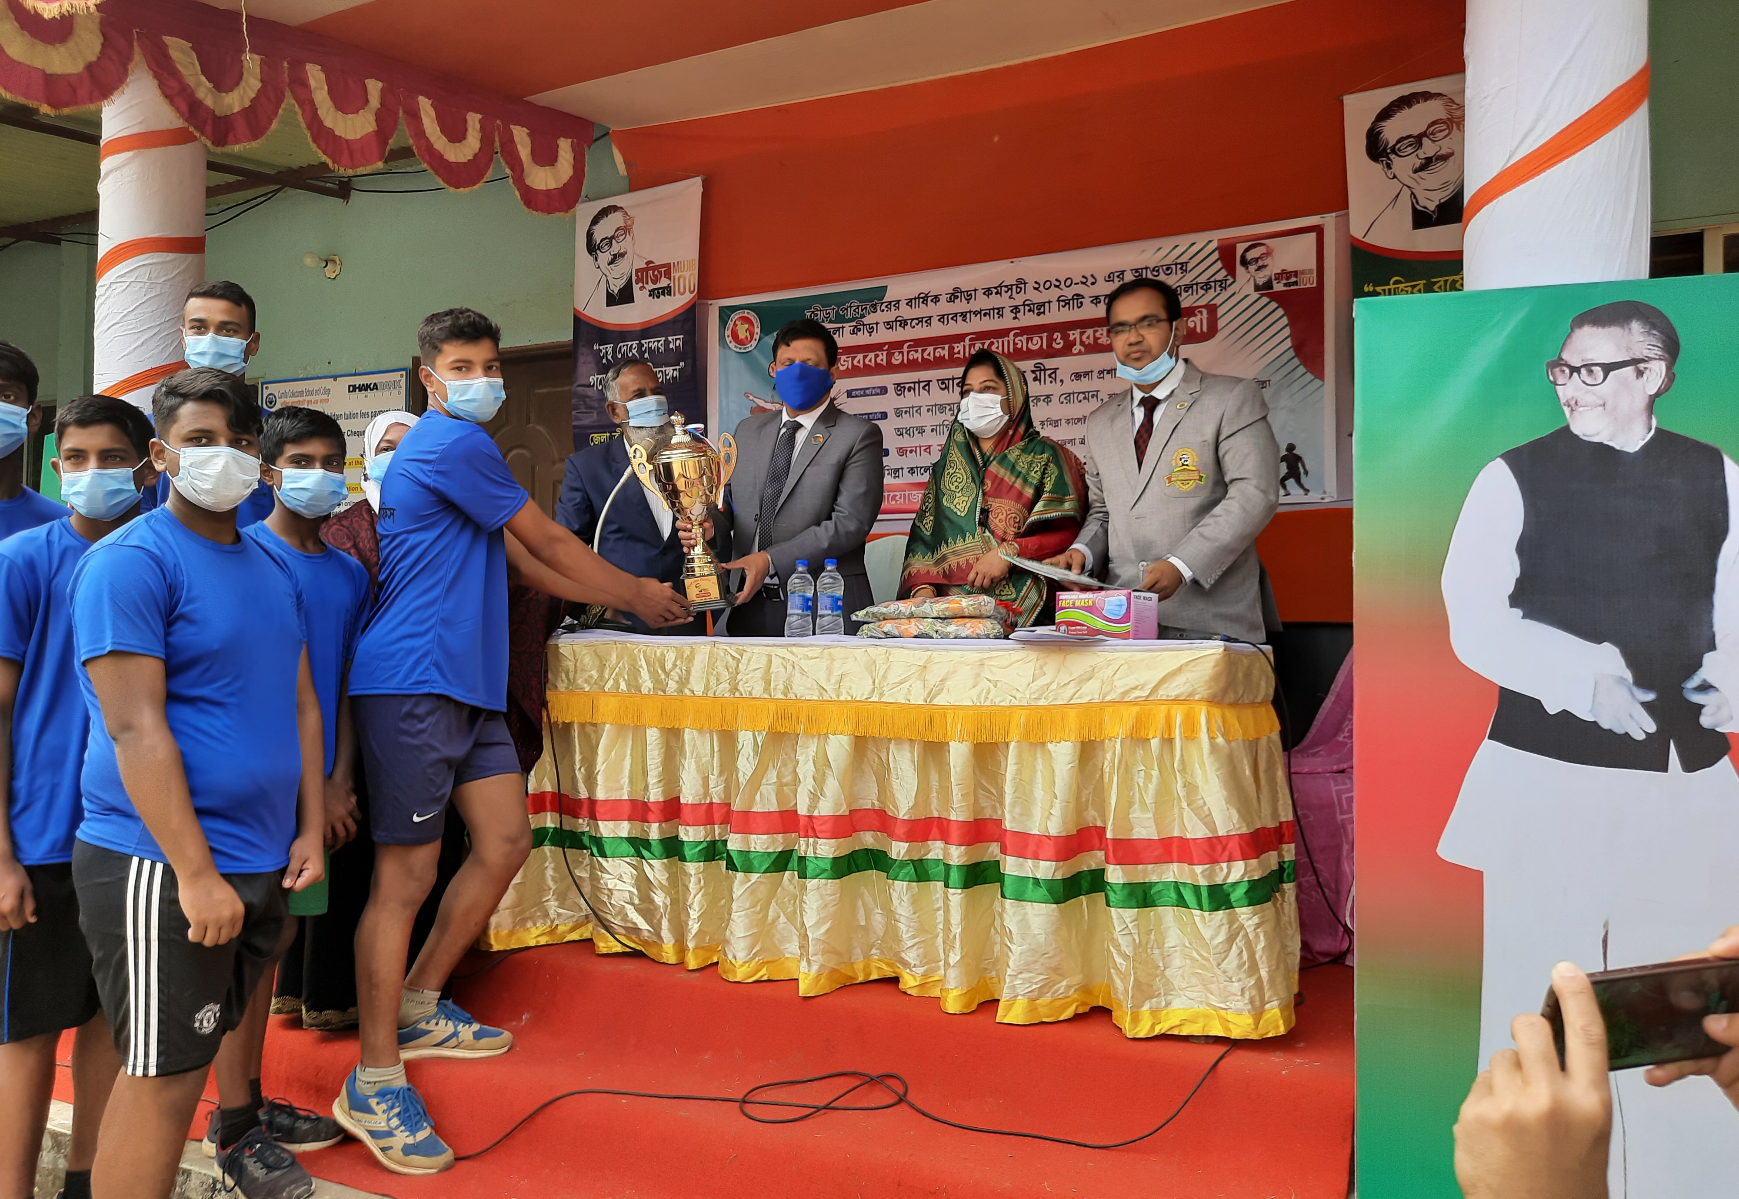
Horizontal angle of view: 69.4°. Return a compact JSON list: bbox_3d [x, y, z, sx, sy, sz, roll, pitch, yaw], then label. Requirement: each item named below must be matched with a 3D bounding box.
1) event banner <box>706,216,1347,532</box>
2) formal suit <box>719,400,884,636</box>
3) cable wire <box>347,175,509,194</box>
[{"bbox_3d":[0.410,-0.761,4.578,2.450,0.915,0.020,0,-1,27],"label":"event banner"},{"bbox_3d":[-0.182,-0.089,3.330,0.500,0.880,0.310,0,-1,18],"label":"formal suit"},{"bbox_3d":[-1.970,-1.851,5.600,1.000,0.085,0.050,0,-1,27],"label":"cable wire"}]

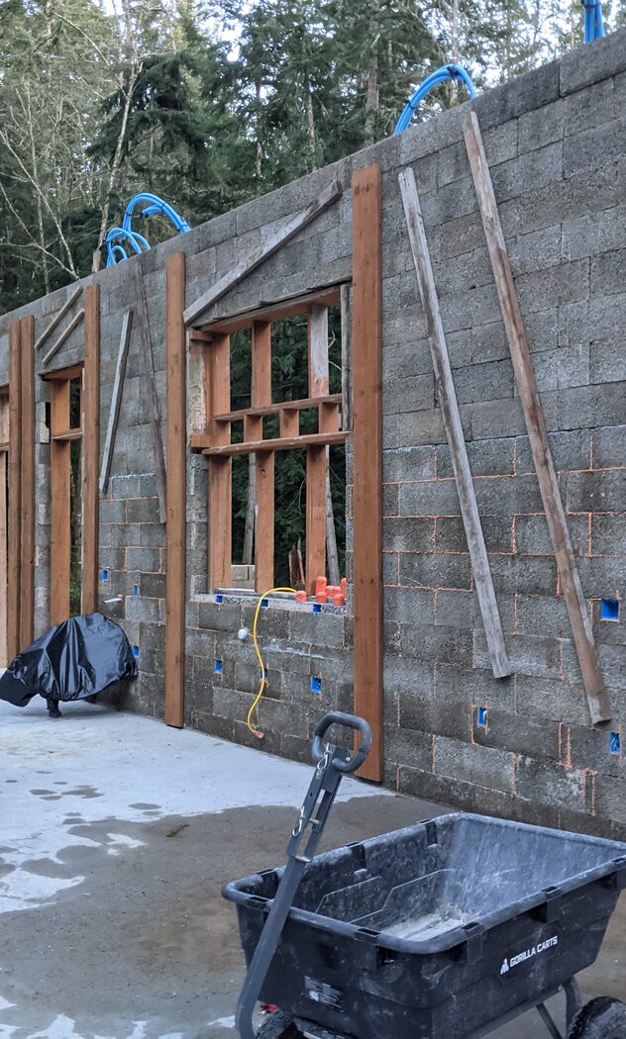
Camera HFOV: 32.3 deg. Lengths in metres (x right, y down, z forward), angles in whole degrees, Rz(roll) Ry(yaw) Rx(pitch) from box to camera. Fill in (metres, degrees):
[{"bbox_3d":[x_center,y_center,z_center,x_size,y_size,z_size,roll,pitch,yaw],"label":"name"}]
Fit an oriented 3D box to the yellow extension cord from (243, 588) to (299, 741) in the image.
[{"bbox_3d":[-0.278,0.958,7.327,0.160,1.000,0.470,1,-1,-36],"label":"yellow extension cord"}]

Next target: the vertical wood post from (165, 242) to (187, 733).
[{"bbox_3d":[-1.058,-0.222,8.350,0.042,3.645,0.240,1,-1,-36],"label":"vertical wood post"}]

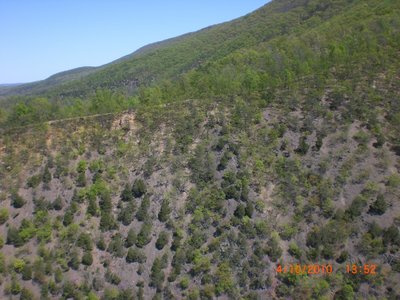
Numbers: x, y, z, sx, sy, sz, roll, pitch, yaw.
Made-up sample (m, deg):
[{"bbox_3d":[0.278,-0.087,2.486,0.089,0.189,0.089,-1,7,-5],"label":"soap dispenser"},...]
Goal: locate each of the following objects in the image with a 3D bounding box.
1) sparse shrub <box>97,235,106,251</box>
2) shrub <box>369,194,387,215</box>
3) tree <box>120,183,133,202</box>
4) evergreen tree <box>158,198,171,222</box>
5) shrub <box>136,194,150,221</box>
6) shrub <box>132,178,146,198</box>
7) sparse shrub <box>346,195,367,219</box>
[{"bbox_3d":[-18.490,17.360,82.430,1.780,2.880,1.730,0,9,0],"label":"sparse shrub"},{"bbox_3d":[36.220,11.120,89.600,3.490,3.920,3.380,0,9,0],"label":"shrub"},{"bbox_3d":[-15.440,8.930,92.270,2.400,4.030,2.320,0,9,0],"label":"tree"},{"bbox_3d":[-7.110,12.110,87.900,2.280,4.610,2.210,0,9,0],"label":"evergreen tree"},{"bbox_3d":[-11.360,11.560,88.320,2.680,5.020,2.590,0,9,0],"label":"shrub"},{"bbox_3d":[-12.840,8.170,93.200,2.820,4.080,2.740,0,9,0],"label":"shrub"},{"bbox_3d":[31.630,11.420,88.740,3.840,4.660,3.720,0,9,0],"label":"sparse shrub"}]

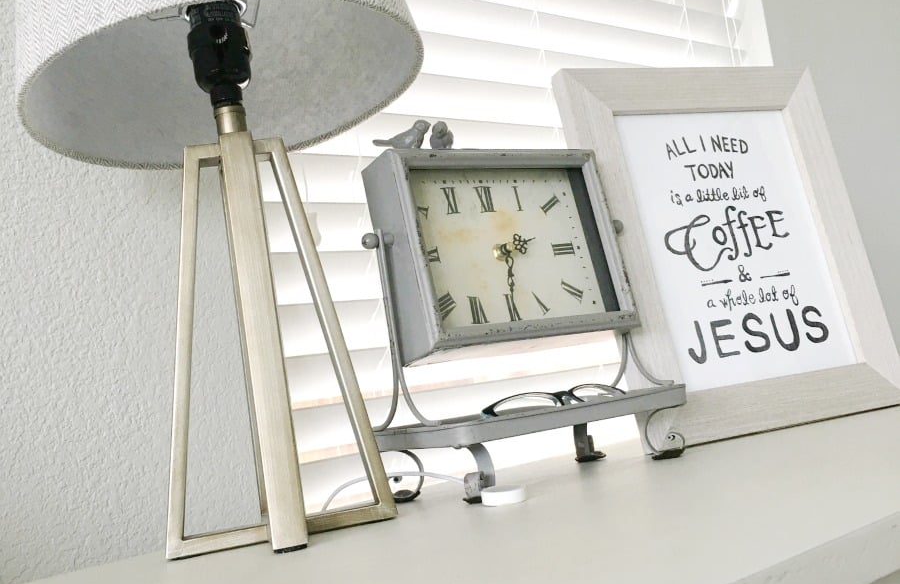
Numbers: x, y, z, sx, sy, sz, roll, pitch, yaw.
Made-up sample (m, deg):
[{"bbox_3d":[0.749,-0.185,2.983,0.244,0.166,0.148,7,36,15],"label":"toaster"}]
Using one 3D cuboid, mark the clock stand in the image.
[{"bbox_3d":[0.054,0.044,0.775,0.256,0.197,0.126,-5,-7,-34],"label":"clock stand"}]

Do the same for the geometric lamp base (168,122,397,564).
[{"bbox_3d":[-0.126,0.029,0.660,0.139,0.261,0.139,-8,-6,-12],"label":"geometric lamp base"}]

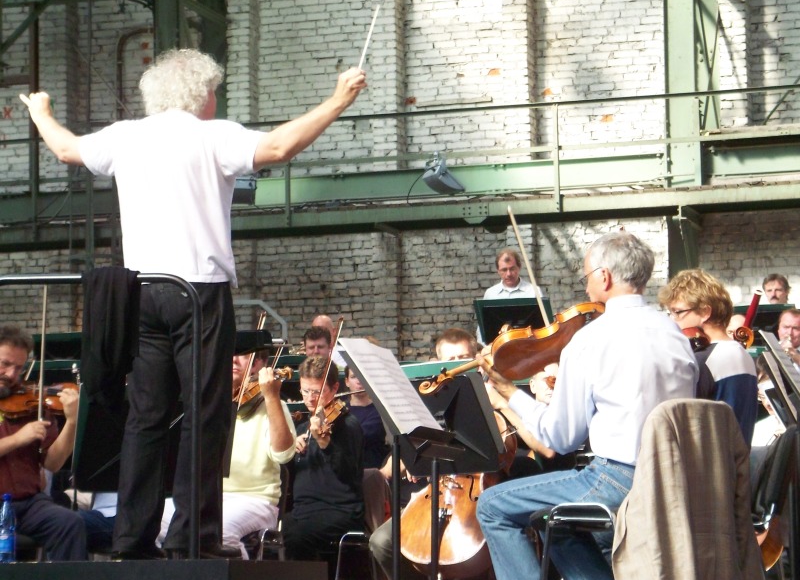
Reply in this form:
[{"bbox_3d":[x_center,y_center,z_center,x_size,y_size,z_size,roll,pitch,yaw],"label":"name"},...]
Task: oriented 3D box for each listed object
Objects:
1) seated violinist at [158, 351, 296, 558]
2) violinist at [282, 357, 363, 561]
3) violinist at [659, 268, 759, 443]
[{"bbox_3d":[-0.722,0.833,11.377,0.580,1.280,0.800,-4,-8,31],"label":"seated violinist"},{"bbox_3d":[-0.351,0.918,12.029,0.500,1.250,0.780,-3,-7,25],"label":"violinist"},{"bbox_3d":[0.990,0.582,9.455,0.800,1.280,0.580,-6,-9,42],"label":"violinist"}]

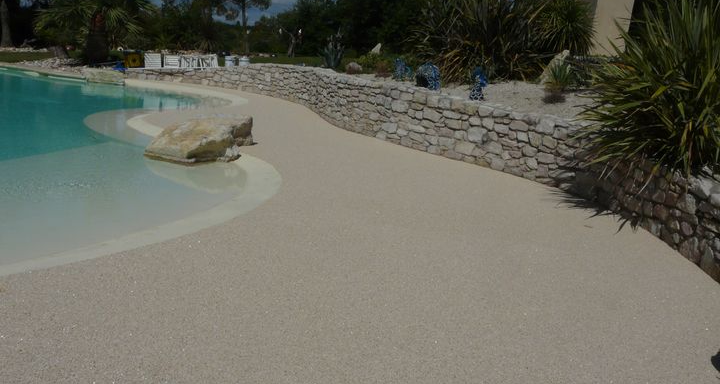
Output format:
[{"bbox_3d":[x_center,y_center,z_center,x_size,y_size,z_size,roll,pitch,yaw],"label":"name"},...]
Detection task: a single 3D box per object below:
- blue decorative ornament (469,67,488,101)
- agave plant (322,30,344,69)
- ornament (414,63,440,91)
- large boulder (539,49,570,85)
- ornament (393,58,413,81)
[{"bbox_3d":[1.555,-1.423,7.640,0.260,0.447,0.260,8,17,29],"label":"blue decorative ornament"},{"bbox_3d":[-0.539,-2.895,11.854,0.448,0.784,0.460,0,15,0],"label":"agave plant"},{"bbox_3d":[1.008,-1.725,8.698,0.380,0.419,0.420,11,18,35],"label":"ornament"},{"bbox_3d":[3.237,-2.068,9.694,0.533,0.575,0.480,0,15,0],"label":"large boulder"},{"bbox_3d":[0.712,-2.051,9.750,0.300,0.369,0.260,8,17,29],"label":"ornament"}]

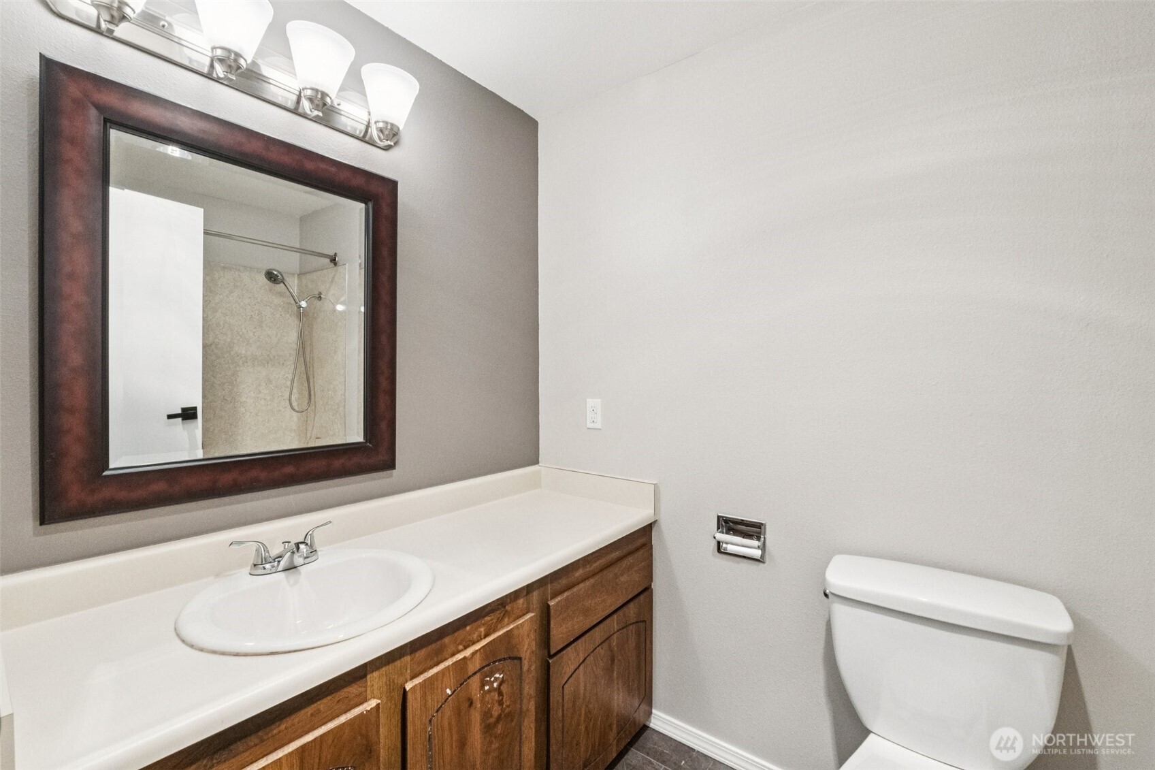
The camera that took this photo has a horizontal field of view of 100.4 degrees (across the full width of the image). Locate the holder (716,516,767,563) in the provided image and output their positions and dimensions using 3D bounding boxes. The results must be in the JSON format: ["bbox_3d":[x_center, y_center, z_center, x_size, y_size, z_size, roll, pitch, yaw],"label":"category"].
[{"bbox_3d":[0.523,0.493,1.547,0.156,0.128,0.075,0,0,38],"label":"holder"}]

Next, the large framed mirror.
[{"bbox_3d":[-0.821,-0.187,1.240,0.035,0.912,0.757,0,0,38],"label":"large framed mirror"}]

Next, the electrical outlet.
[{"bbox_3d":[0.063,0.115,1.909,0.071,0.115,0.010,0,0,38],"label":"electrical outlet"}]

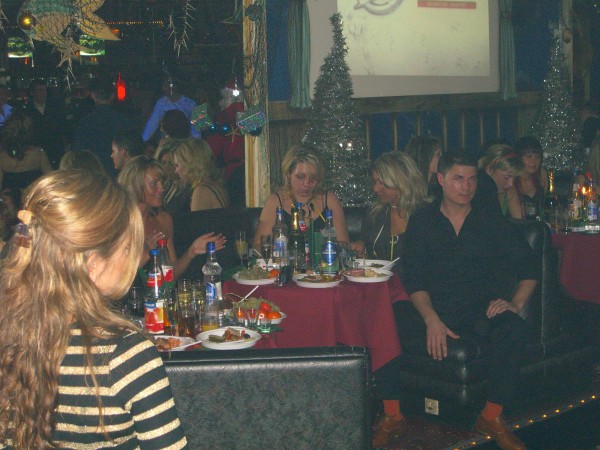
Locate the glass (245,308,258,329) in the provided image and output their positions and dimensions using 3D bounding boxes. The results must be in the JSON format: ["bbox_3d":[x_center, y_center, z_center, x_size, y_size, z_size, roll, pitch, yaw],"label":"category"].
[{"bbox_3d":[-0.178,0.345,4.337,0.048,0.066,0.048,-1,9,0],"label":"glass"}]

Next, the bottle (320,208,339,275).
[{"bbox_3d":[0.135,0.073,5.316,0.081,0.290,0.081,-1,9,0],"label":"bottle"}]

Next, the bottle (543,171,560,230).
[{"bbox_3d":[1.378,-0.123,6.439,0.083,0.320,0.083,0,9,0],"label":"bottle"}]

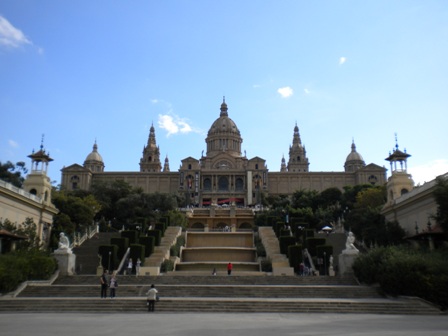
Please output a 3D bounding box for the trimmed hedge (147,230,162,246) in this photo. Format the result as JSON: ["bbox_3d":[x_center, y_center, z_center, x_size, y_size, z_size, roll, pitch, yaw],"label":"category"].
[{"bbox_3d":[-8.200,8.699,53.268,1.300,2.600,1.750,0,-15,0],"label":"trimmed hedge"}]

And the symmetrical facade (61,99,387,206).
[{"bbox_3d":[0.100,-6.827,252.108,163.000,65.000,40.000,0,-15,0],"label":"symmetrical facade"}]

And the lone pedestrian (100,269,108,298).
[{"bbox_3d":[-7.503,7.312,28.522,0.420,1.740,0.480,-5,-16,19],"label":"lone pedestrian"}]

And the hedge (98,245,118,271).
[{"bbox_3d":[-19.196,15.631,74.977,2.300,5.400,2.500,0,-15,1],"label":"hedge"}]

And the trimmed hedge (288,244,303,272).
[{"bbox_3d":[6.862,8.735,43.268,1.170,2.600,1.750,0,-15,0],"label":"trimmed hedge"}]

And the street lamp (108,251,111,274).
[{"bbox_3d":[-10.861,9.046,43.069,0.240,2.250,0.240,0,-15,0],"label":"street lamp"}]

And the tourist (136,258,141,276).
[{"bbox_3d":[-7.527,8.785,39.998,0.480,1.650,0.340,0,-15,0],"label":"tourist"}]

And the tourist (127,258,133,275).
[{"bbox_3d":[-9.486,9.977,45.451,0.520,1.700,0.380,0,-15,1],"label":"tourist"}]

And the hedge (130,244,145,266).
[{"bbox_3d":[-8.268,8.716,43.268,1.170,2.600,1.750,0,-15,0],"label":"hedge"}]

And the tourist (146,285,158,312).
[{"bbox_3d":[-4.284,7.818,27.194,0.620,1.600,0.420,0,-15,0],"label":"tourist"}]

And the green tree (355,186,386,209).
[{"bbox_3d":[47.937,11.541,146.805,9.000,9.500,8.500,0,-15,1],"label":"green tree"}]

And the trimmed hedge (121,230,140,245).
[{"bbox_3d":[-11.146,8.675,53.281,1.500,2.500,1.750,0,-15,0],"label":"trimmed hedge"}]

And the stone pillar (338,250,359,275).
[{"bbox_3d":[12.153,9.421,43.942,1.550,2.100,1.800,0,-15,1],"label":"stone pillar"}]

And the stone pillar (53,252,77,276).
[{"bbox_3d":[-15.570,9.421,43.942,1.550,2.100,1.800,0,-15,1],"label":"stone pillar"}]

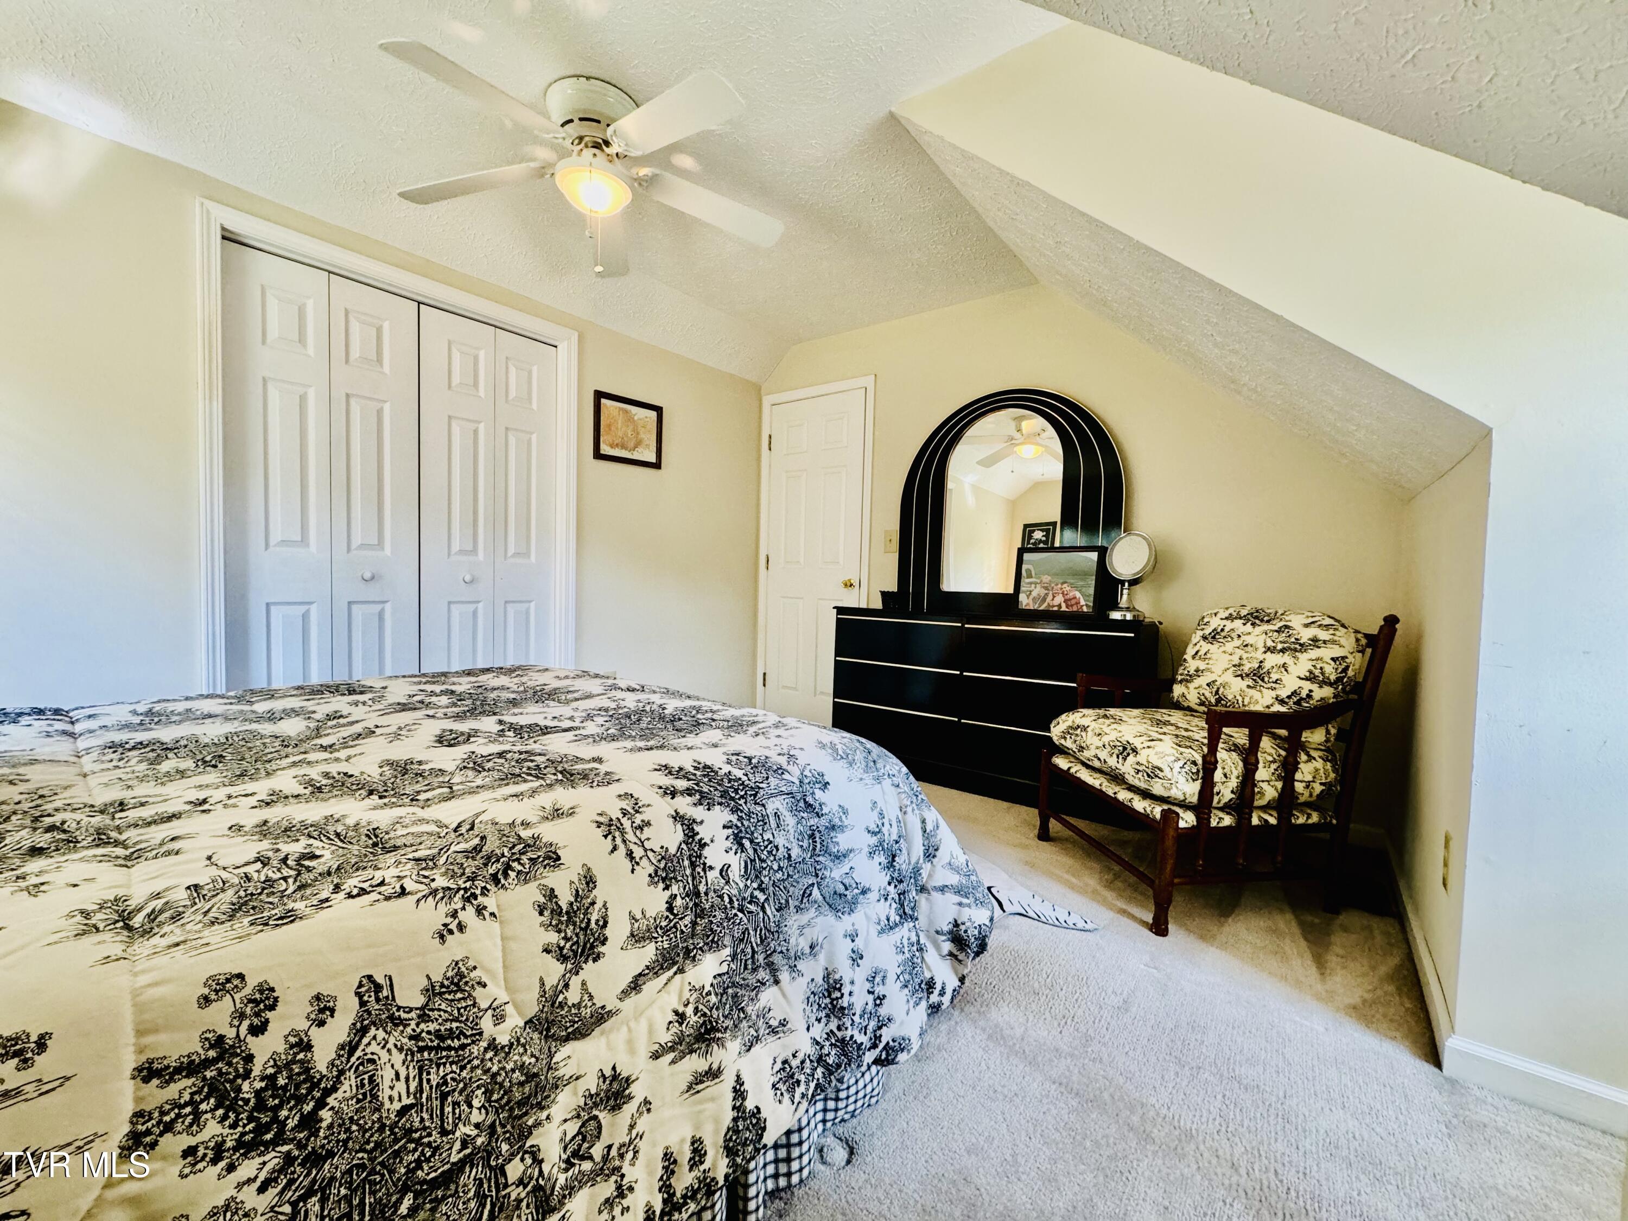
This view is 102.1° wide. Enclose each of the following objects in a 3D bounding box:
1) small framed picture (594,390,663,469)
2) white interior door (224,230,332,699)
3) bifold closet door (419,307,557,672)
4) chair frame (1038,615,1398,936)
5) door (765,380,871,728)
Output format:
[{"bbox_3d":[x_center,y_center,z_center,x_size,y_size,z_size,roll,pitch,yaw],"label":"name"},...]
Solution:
[{"bbox_3d":[-0.945,-0.923,3.404,0.024,0.335,0.424,3,3,37],"label":"small framed picture"},{"bbox_3d":[-1.888,-0.218,2.320,0.038,2.006,0.302,3,3,37],"label":"white interior door"},{"bbox_3d":[-1.434,-0.232,2.922,0.038,2.006,0.603,3,3,37],"label":"bifold closet door"},{"bbox_3d":[1.292,0.433,2.186,0.800,0.885,0.710,1,2,-9],"label":"chair frame"},{"bbox_3d":[0.002,-0.258,3.998,0.706,2.035,0.040,3,3,37],"label":"door"}]

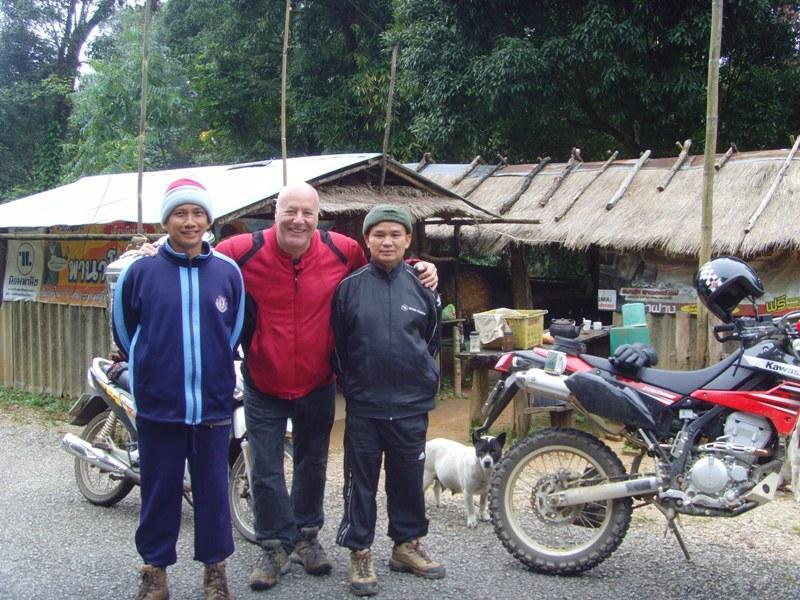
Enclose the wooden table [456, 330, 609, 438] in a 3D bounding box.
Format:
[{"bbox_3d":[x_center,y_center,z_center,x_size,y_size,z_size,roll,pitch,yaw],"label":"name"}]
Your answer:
[{"bbox_3d":[1.191,0.670,8.063,0.500,0.630,2.400,2,4,26],"label":"wooden table"}]

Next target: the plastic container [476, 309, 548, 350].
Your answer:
[{"bbox_3d":[0.971,0.235,7.717,0.440,0.280,0.570,2,4,26],"label":"plastic container"}]

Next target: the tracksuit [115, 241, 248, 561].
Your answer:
[{"bbox_3d":[-0.946,0.438,3.850,0.560,1.380,0.340,-1,4,-20],"label":"tracksuit"}]

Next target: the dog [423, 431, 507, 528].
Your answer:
[{"bbox_3d":[0.340,0.927,4.980,0.600,0.520,0.220,4,5,41],"label":"dog"}]

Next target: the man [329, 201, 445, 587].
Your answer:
[{"bbox_3d":[-0.056,0.412,4.020,0.510,1.670,0.400,0,4,-1],"label":"man"}]

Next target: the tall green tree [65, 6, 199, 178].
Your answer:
[{"bbox_3d":[-5.660,-2.986,19.000,3.000,6.300,3.000,1,4,0],"label":"tall green tree"}]

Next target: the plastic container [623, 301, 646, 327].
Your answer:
[{"bbox_3d":[2.133,0.132,8.200,0.220,0.220,0.170,-1,4,-18],"label":"plastic container"}]

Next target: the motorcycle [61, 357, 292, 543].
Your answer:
[{"bbox_3d":[-1.222,0.669,4.858,1.850,1.060,0.670,3,5,34],"label":"motorcycle"}]

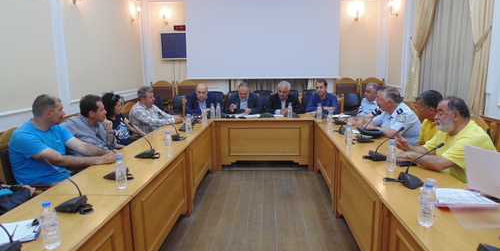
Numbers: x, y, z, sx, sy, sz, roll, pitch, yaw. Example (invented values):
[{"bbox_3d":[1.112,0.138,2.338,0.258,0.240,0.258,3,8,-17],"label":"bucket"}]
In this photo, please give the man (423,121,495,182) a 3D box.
[{"bbox_3d":[1.398,0.468,2.270,0.660,1.320,0.540,0,10,3],"label":"man"}]

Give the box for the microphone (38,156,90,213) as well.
[{"bbox_3d":[-1.050,0.323,1.773,0.240,0.285,0.140,0,11,1],"label":"microphone"}]

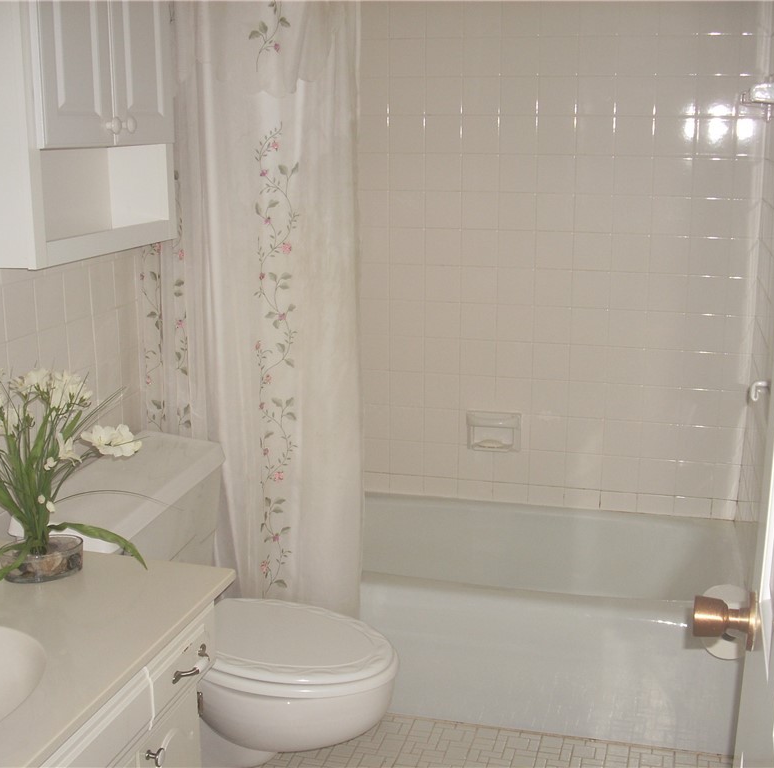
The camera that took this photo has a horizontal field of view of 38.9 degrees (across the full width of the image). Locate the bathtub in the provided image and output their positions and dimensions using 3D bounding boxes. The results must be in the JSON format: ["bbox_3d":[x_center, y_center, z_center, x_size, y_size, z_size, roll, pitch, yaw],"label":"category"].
[{"bbox_3d":[0.224,0.618,3.115,1.490,0.355,0.735,3,13,14],"label":"bathtub"}]

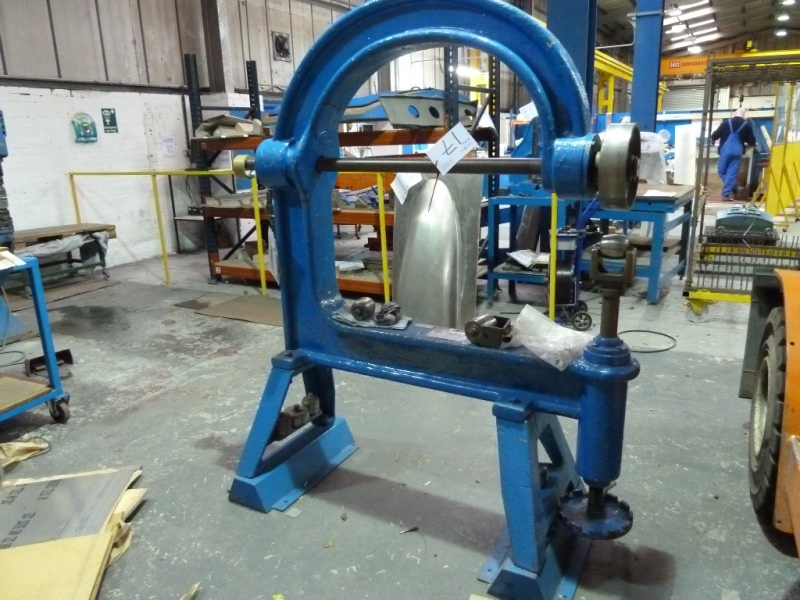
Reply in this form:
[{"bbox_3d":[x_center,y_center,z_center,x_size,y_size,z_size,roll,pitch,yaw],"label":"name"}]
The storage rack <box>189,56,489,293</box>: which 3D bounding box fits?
[{"bbox_3d":[-0.582,-1.234,5.493,2.885,2.244,0.930,7,18,30],"label":"storage rack"}]

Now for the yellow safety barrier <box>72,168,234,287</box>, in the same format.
[{"bbox_3d":[-2.470,-0.714,5.902,2.511,1.147,0.050,6,17,26],"label":"yellow safety barrier"}]

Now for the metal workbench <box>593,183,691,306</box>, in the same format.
[{"bbox_3d":[2.138,-0.561,5.320,0.943,0.864,1.211,9,19,35],"label":"metal workbench"}]

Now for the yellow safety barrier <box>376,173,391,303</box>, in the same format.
[{"bbox_3d":[-0.124,-0.484,4.768,0.045,1.147,0.045,6,17,26],"label":"yellow safety barrier"}]

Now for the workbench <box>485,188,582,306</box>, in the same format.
[{"bbox_3d":[1.147,-0.427,4.864,0.665,0.907,0.675,6,17,28],"label":"workbench"}]

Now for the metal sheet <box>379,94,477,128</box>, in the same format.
[{"bbox_3d":[0.217,-1.578,4.852,1.012,0.233,0.130,-13,19,-36],"label":"metal sheet"}]

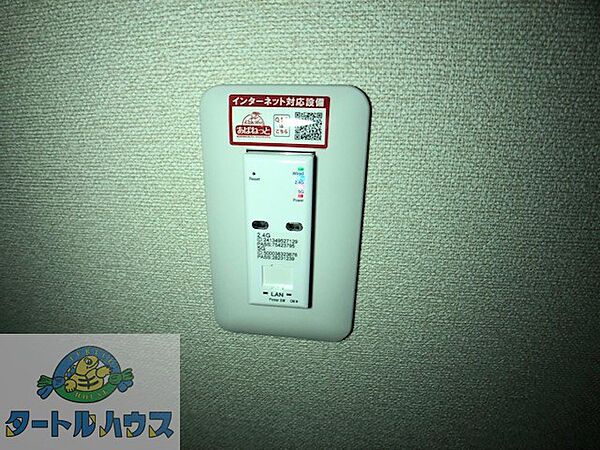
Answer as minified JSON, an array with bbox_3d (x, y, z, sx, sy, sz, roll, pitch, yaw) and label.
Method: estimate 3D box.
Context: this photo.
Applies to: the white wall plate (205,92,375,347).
[{"bbox_3d":[-0.008,0.002,0.211,0.070,0.120,0.011,3,24,5],"label":"white wall plate"}]

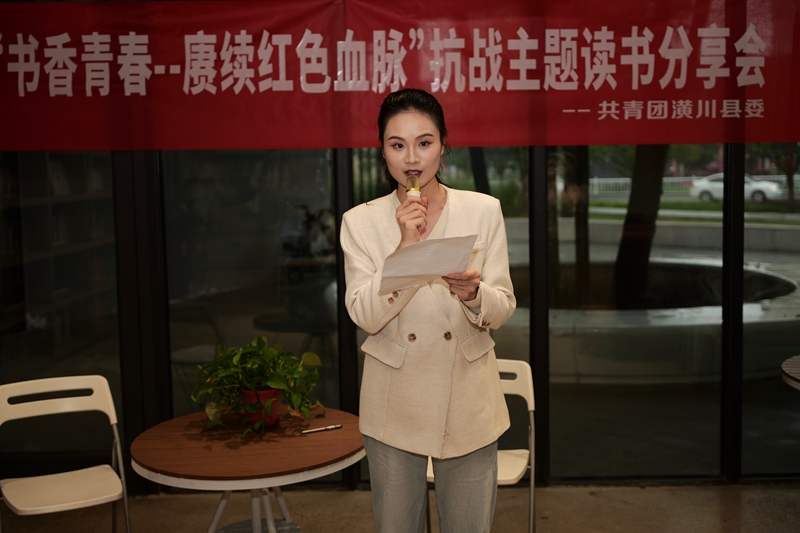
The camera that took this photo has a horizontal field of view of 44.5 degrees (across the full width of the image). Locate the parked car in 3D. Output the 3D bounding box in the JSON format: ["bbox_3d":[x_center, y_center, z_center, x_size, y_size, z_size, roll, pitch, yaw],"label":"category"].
[{"bbox_3d":[16.706,-3.905,48.500,4.550,1.470,1.780,3,8,35],"label":"parked car"}]

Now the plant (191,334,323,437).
[{"bbox_3d":[-0.415,0.343,2.897,0.365,0.250,0.340,-1,6,0],"label":"plant"}]

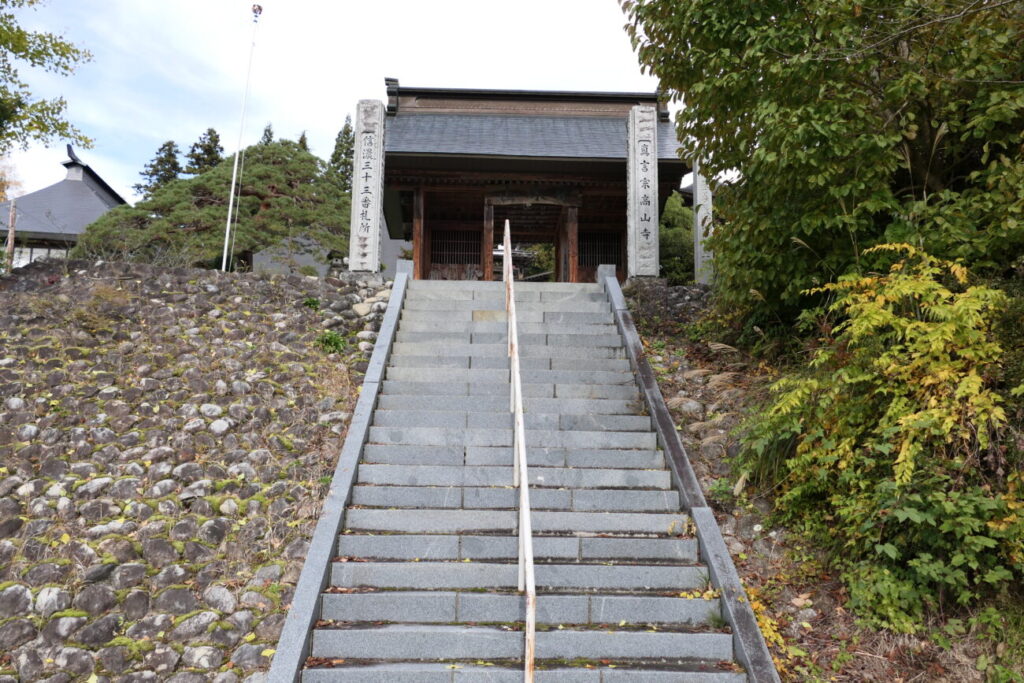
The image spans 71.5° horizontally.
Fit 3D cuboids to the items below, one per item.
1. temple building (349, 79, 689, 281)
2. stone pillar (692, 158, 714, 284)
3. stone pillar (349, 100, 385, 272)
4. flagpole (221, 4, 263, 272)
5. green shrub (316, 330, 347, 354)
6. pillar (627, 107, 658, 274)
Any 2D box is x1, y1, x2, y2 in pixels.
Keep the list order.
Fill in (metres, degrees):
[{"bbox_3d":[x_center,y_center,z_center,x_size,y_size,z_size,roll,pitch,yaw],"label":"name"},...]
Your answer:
[{"bbox_3d":[0.153,-2.935,15.955,6.339,6.178,5.078,1,-9,-2],"label":"temple building"},{"bbox_3d":[3.097,-1.923,11.531,0.239,2.111,0.230,1,-9,-2],"label":"stone pillar"},{"bbox_3d":[-2.110,-2.238,10.464,0.388,2.591,0.380,1,-9,-2],"label":"stone pillar"},{"bbox_3d":[-4.595,-3.366,12.022,0.200,5.138,0.200,1,-9,-2],"label":"flagpole"},{"bbox_3d":[-2.049,0.011,8.075,0.330,0.280,0.300,1,-9,-2],"label":"green shrub"},{"bbox_3d":[1.945,-2.191,10.636,0.385,2.624,0.380,1,-9,-2],"label":"pillar"}]

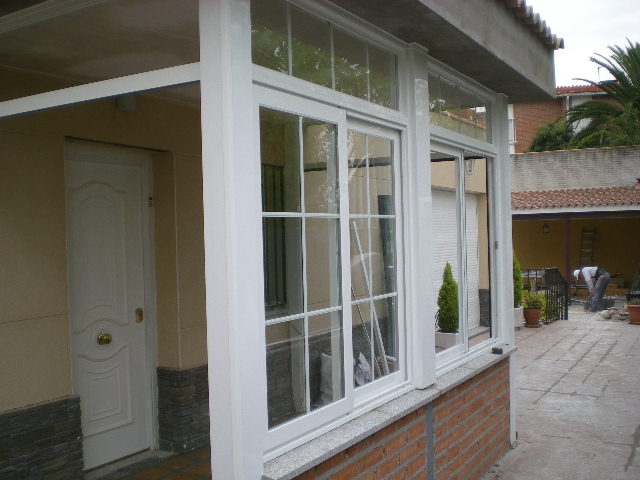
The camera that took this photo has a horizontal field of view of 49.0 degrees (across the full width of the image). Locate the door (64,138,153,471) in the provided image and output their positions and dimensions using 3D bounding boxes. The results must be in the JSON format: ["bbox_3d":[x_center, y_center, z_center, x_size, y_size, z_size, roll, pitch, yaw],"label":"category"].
[{"bbox_3d":[-1.474,0.456,4.685,0.070,2.100,0.880,-1,0,31],"label":"door"}]

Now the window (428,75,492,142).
[{"bbox_3d":[0.880,-0.820,4.472,0.030,0.300,1.240,-1,0,31],"label":"window"}]

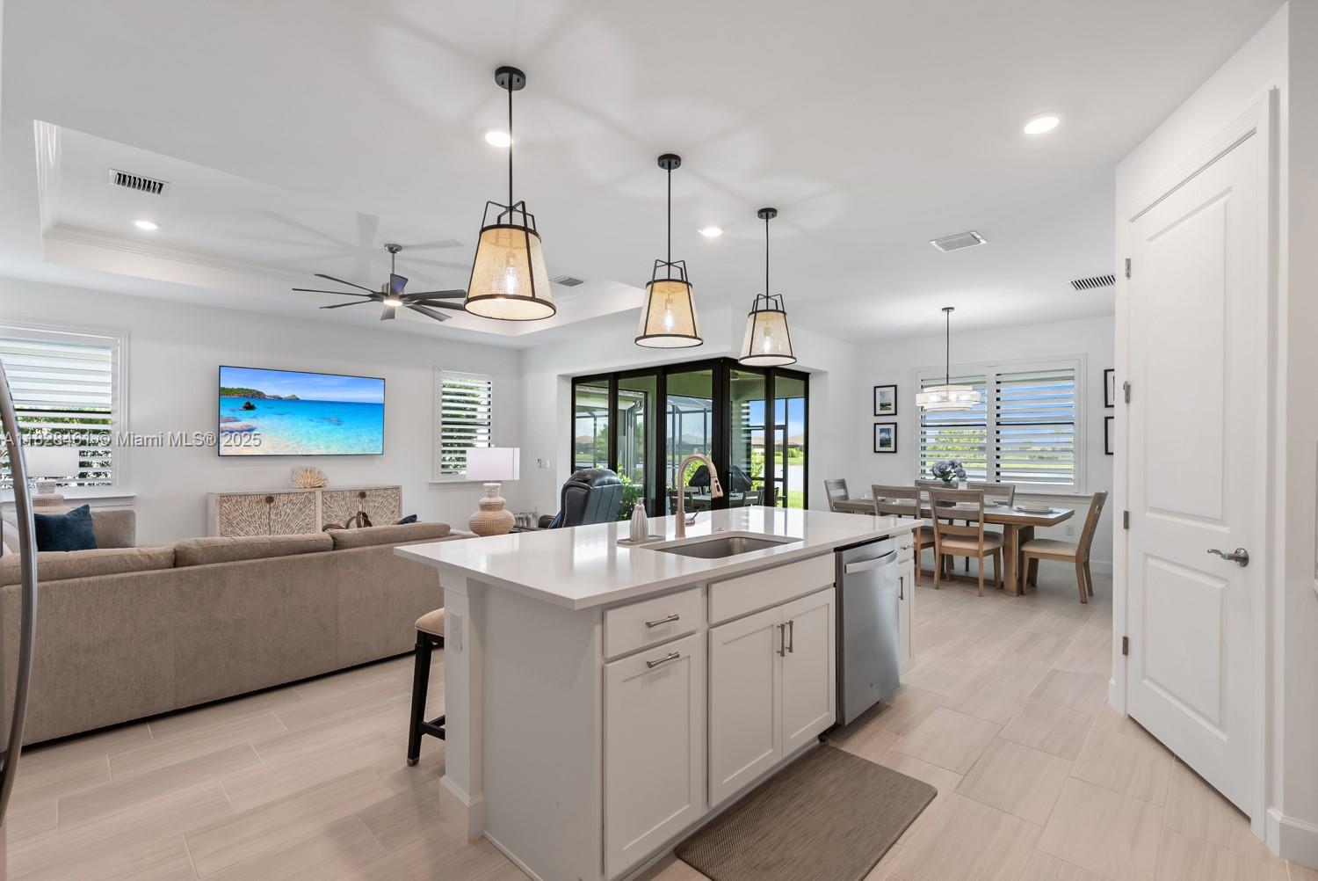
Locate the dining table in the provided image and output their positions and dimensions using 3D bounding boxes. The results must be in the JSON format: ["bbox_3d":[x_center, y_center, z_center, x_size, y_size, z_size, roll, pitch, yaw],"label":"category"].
[{"bbox_3d":[2.862,1.013,5.779,1.920,0.740,0.970,0,-1,44],"label":"dining table"}]

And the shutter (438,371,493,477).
[{"bbox_3d":[-2.711,-0.208,8.225,0.070,1.470,0.870,0,-1,44],"label":"shutter"}]

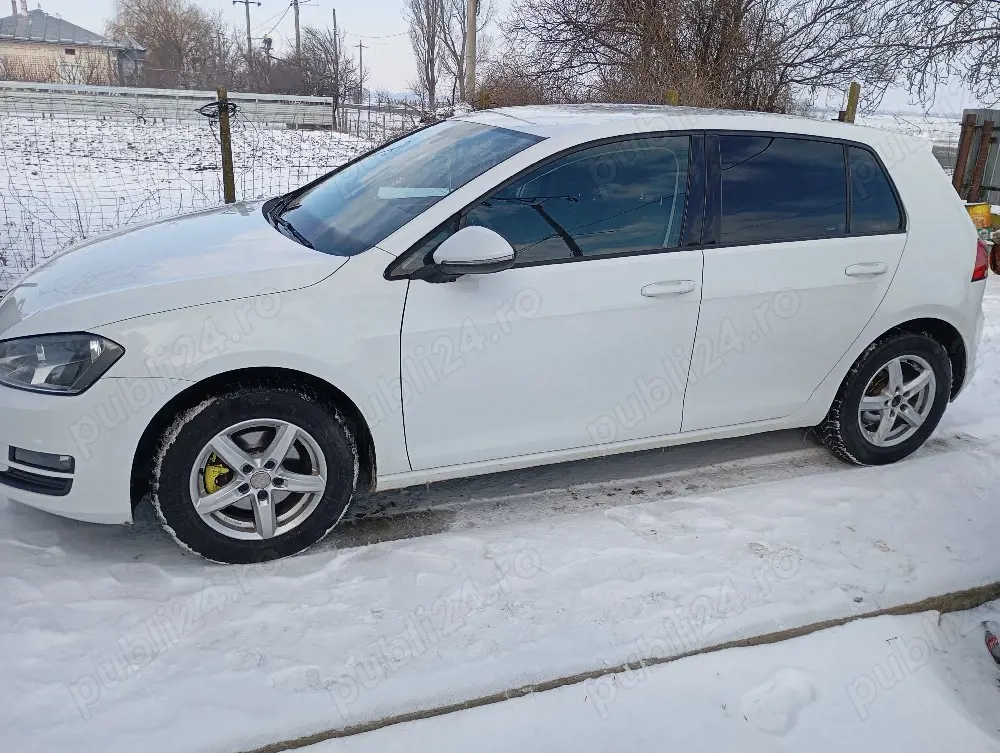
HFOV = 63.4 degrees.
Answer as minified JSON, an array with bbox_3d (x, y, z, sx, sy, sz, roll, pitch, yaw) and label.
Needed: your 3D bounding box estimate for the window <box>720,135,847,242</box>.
[{"bbox_3d":[1.101,-0.718,3.113,0.620,0.400,0.050,-5,-1,-20],"label":"window"}]

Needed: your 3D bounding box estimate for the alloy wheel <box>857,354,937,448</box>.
[{"bbox_3d":[1.679,0.080,3.553,0.416,0.416,0.180,-5,20,-20],"label":"alloy wheel"}]

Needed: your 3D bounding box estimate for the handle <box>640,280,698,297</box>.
[{"bbox_3d":[0.596,-0.311,2.853,0.212,0.045,0.046,-5,20,-20],"label":"handle"}]

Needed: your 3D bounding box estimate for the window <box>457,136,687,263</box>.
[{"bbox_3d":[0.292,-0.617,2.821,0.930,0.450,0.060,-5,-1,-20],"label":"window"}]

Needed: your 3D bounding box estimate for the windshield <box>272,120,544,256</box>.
[{"bbox_3d":[-0.443,-0.804,3.284,0.930,0.100,1.380,-34,27,-7],"label":"windshield"}]

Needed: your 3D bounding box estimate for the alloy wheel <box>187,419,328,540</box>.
[{"bbox_3d":[-0.791,0.308,2.656,0.416,0.416,0.180,-5,20,-20],"label":"alloy wheel"}]

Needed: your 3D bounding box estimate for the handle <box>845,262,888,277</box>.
[{"bbox_3d":[1.420,-0.416,3.139,0.207,0.044,0.046,-5,20,-20],"label":"handle"}]

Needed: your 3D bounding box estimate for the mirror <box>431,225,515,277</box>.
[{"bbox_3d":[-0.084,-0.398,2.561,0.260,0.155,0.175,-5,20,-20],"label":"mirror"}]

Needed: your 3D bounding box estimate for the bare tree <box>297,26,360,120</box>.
[{"bbox_3d":[-9.104,-16.018,43.249,3.600,4.900,3.300,-2,19,-11],"label":"bare tree"}]

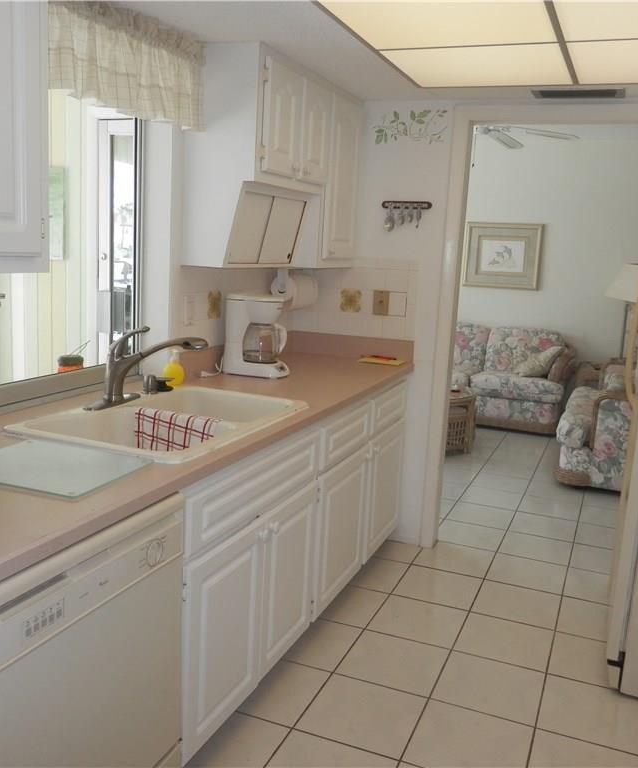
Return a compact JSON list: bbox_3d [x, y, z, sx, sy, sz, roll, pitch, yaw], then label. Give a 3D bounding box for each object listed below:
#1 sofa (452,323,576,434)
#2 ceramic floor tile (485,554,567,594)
[{"bbox_3d":[1.448,-0.107,6.661,1.620,0.810,0.880,7,11,22],"label":"sofa"},{"bbox_3d":[0.967,0.879,3.422,0.331,0.010,0.331,7,11,22],"label":"ceramic floor tile"}]

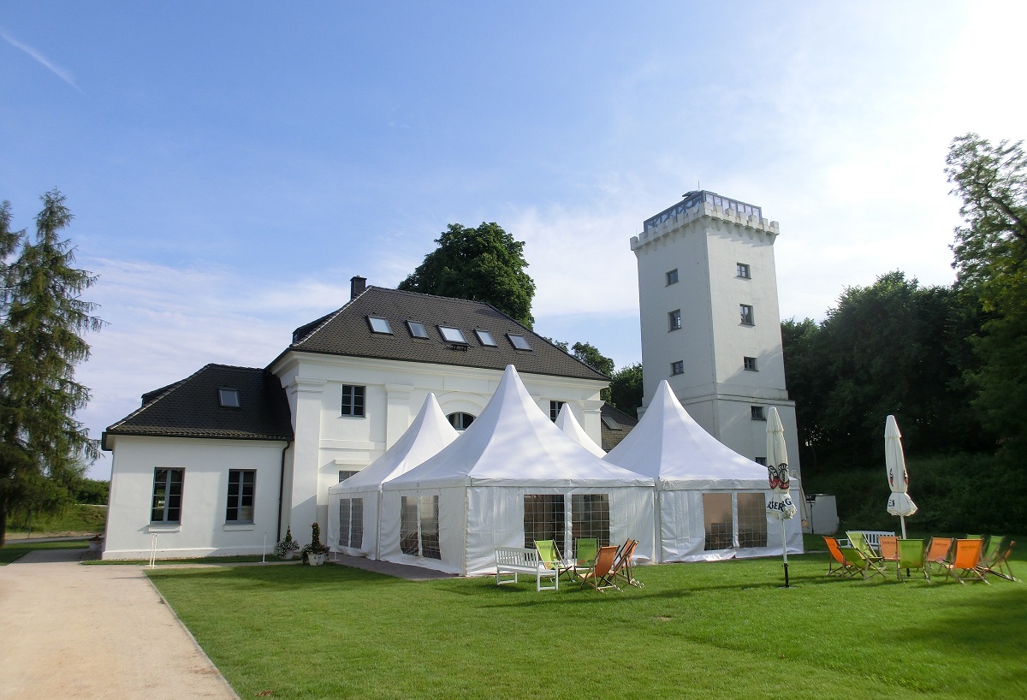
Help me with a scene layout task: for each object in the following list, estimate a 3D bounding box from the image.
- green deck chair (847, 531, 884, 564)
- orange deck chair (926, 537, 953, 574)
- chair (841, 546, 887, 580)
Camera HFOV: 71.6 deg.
[{"bbox_3d":[9.427,5.325,19.060,0.560,0.880,0.920,2,-12,-12],"label":"green deck chair"},{"bbox_3d":[10.187,4.941,17.198,0.873,0.777,0.560,7,-14,-31],"label":"orange deck chair"},{"bbox_3d":[7.719,4.703,15.772,0.870,0.693,0.560,6,-14,-30],"label":"chair"}]

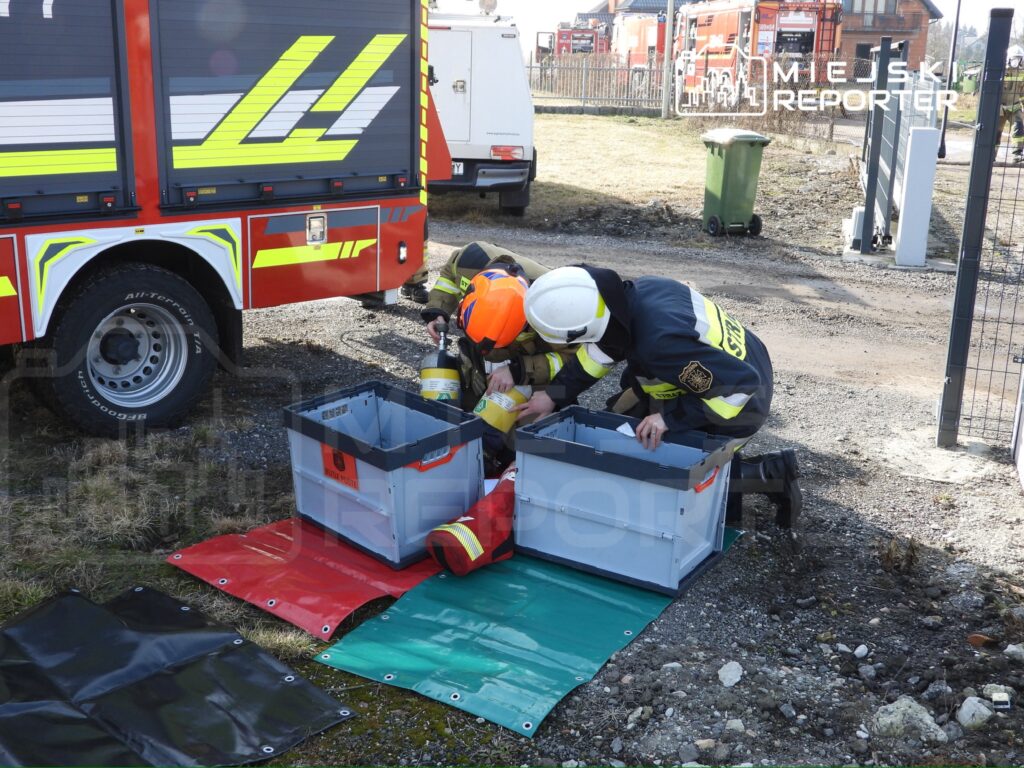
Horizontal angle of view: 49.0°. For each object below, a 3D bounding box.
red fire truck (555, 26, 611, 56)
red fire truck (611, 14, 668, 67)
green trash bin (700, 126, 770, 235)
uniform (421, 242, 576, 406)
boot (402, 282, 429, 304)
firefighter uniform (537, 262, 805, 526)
[{"bbox_3d":[3.314,-15.513,53.360,2.420,3.000,7.200,1,16,1],"label":"red fire truck"},{"bbox_3d":[6.861,-15.257,52.267,2.500,3.200,7.600,-3,17,-11],"label":"red fire truck"},{"bbox_3d":[2.090,-1.907,10.639,0.475,0.965,0.540,-4,17,-15],"label":"green trash bin"},{"bbox_3d":[0.021,-0.129,4.614,0.650,0.870,0.880,7,18,21],"label":"uniform"},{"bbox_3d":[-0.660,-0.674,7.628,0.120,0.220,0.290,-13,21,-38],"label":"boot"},{"bbox_3d":[0.540,0.033,4.108,0.980,0.860,0.600,3,17,8],"label":"firefighter uniform"}]

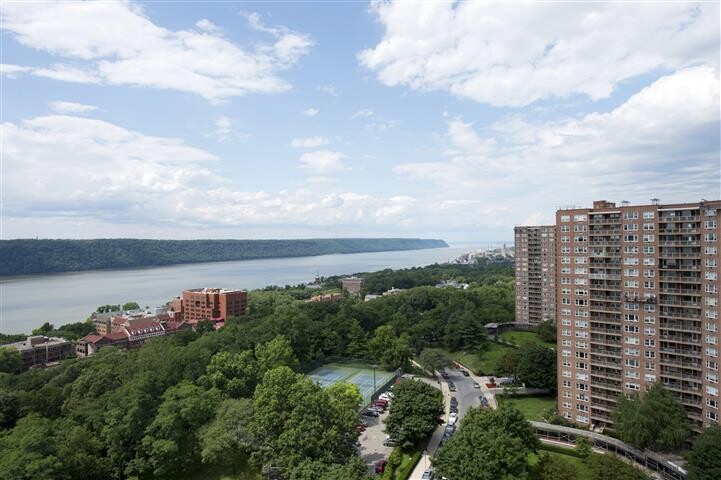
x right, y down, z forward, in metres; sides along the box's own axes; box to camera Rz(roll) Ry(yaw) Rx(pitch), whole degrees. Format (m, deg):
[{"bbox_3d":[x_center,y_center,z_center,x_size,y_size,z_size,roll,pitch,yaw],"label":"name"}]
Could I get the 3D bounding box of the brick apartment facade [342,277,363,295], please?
[{"bbox_3d":[-8.200,63.400,592.000,25.000,22.000,23.000,0,-1,14],"label":"brick apartment facade"}]

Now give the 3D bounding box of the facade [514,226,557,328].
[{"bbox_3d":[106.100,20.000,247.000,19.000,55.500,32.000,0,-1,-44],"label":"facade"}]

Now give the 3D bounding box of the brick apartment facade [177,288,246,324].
[{"bbox_3d":[-127.400,57.300,383.000,52.000,26.000,28.000,0,-1,24],"label":"brick apartment facade"}]

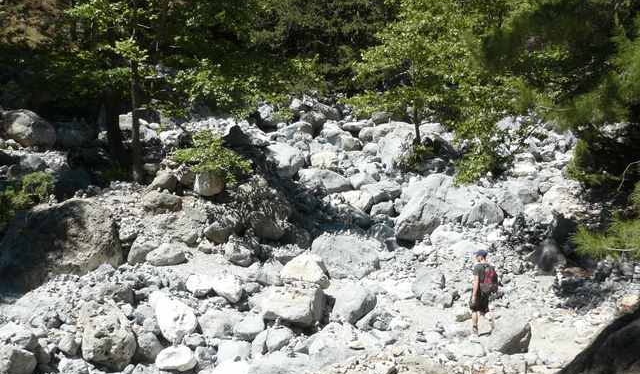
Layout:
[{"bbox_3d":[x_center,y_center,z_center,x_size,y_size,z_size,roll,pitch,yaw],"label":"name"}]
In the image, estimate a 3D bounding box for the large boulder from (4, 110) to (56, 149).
[{"bbox_3d":[-10.257,-2.065,23.500,1.950,1.300,1.600,0,7,0],"label":"large boulder"}]

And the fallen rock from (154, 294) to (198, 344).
[{"bbox_3d":[-2.953,2.687,13.600,0.940,1.020,0.799,0,6,0],"label":"fallen rock"}]

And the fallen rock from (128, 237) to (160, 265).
[{"bbox_3d":[-4.534,1.647,17.000,0.817,0.700,0.736,0,6,0],"label":"fallen rock"}]

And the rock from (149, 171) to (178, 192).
[{"bbox_3d":[-4.702,-0.165,20.000,0.901,0.587,0.766,0,6,0],"label":"rock"}]

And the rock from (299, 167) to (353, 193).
[{"bbox_3d":[0.207,-0.244,25.000,2.028,0.865,1.521,0,6,0],"label":"rock"}]

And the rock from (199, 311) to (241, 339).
[{"bbox_3d":[-2.069,2.851,13.700,0.865,0.557,0.648,0,6,0],"label":"rock"}]

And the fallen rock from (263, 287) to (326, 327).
[{"bbox_3d":[-0.583,2.531,14.100,1.356,0.710,1.085,0,6,-2],"label":"fallen rock"}]

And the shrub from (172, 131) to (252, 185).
[{"bbox_3d":[-3.149,-0.835,19.500,2.300,1.500,1.900,0,7,0],"label":"shrub"}]

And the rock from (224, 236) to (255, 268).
[{"bbox_3d":[-2.056,1.647,17.000,0.766,0.806,0.690,0,6,0],"label":"rock"}]

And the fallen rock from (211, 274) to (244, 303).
[{"bbox_3d":[-2.085,2.287,15.000,0.766,0.576,0.651,-1,6,-8],"label":"fallen rock"}]

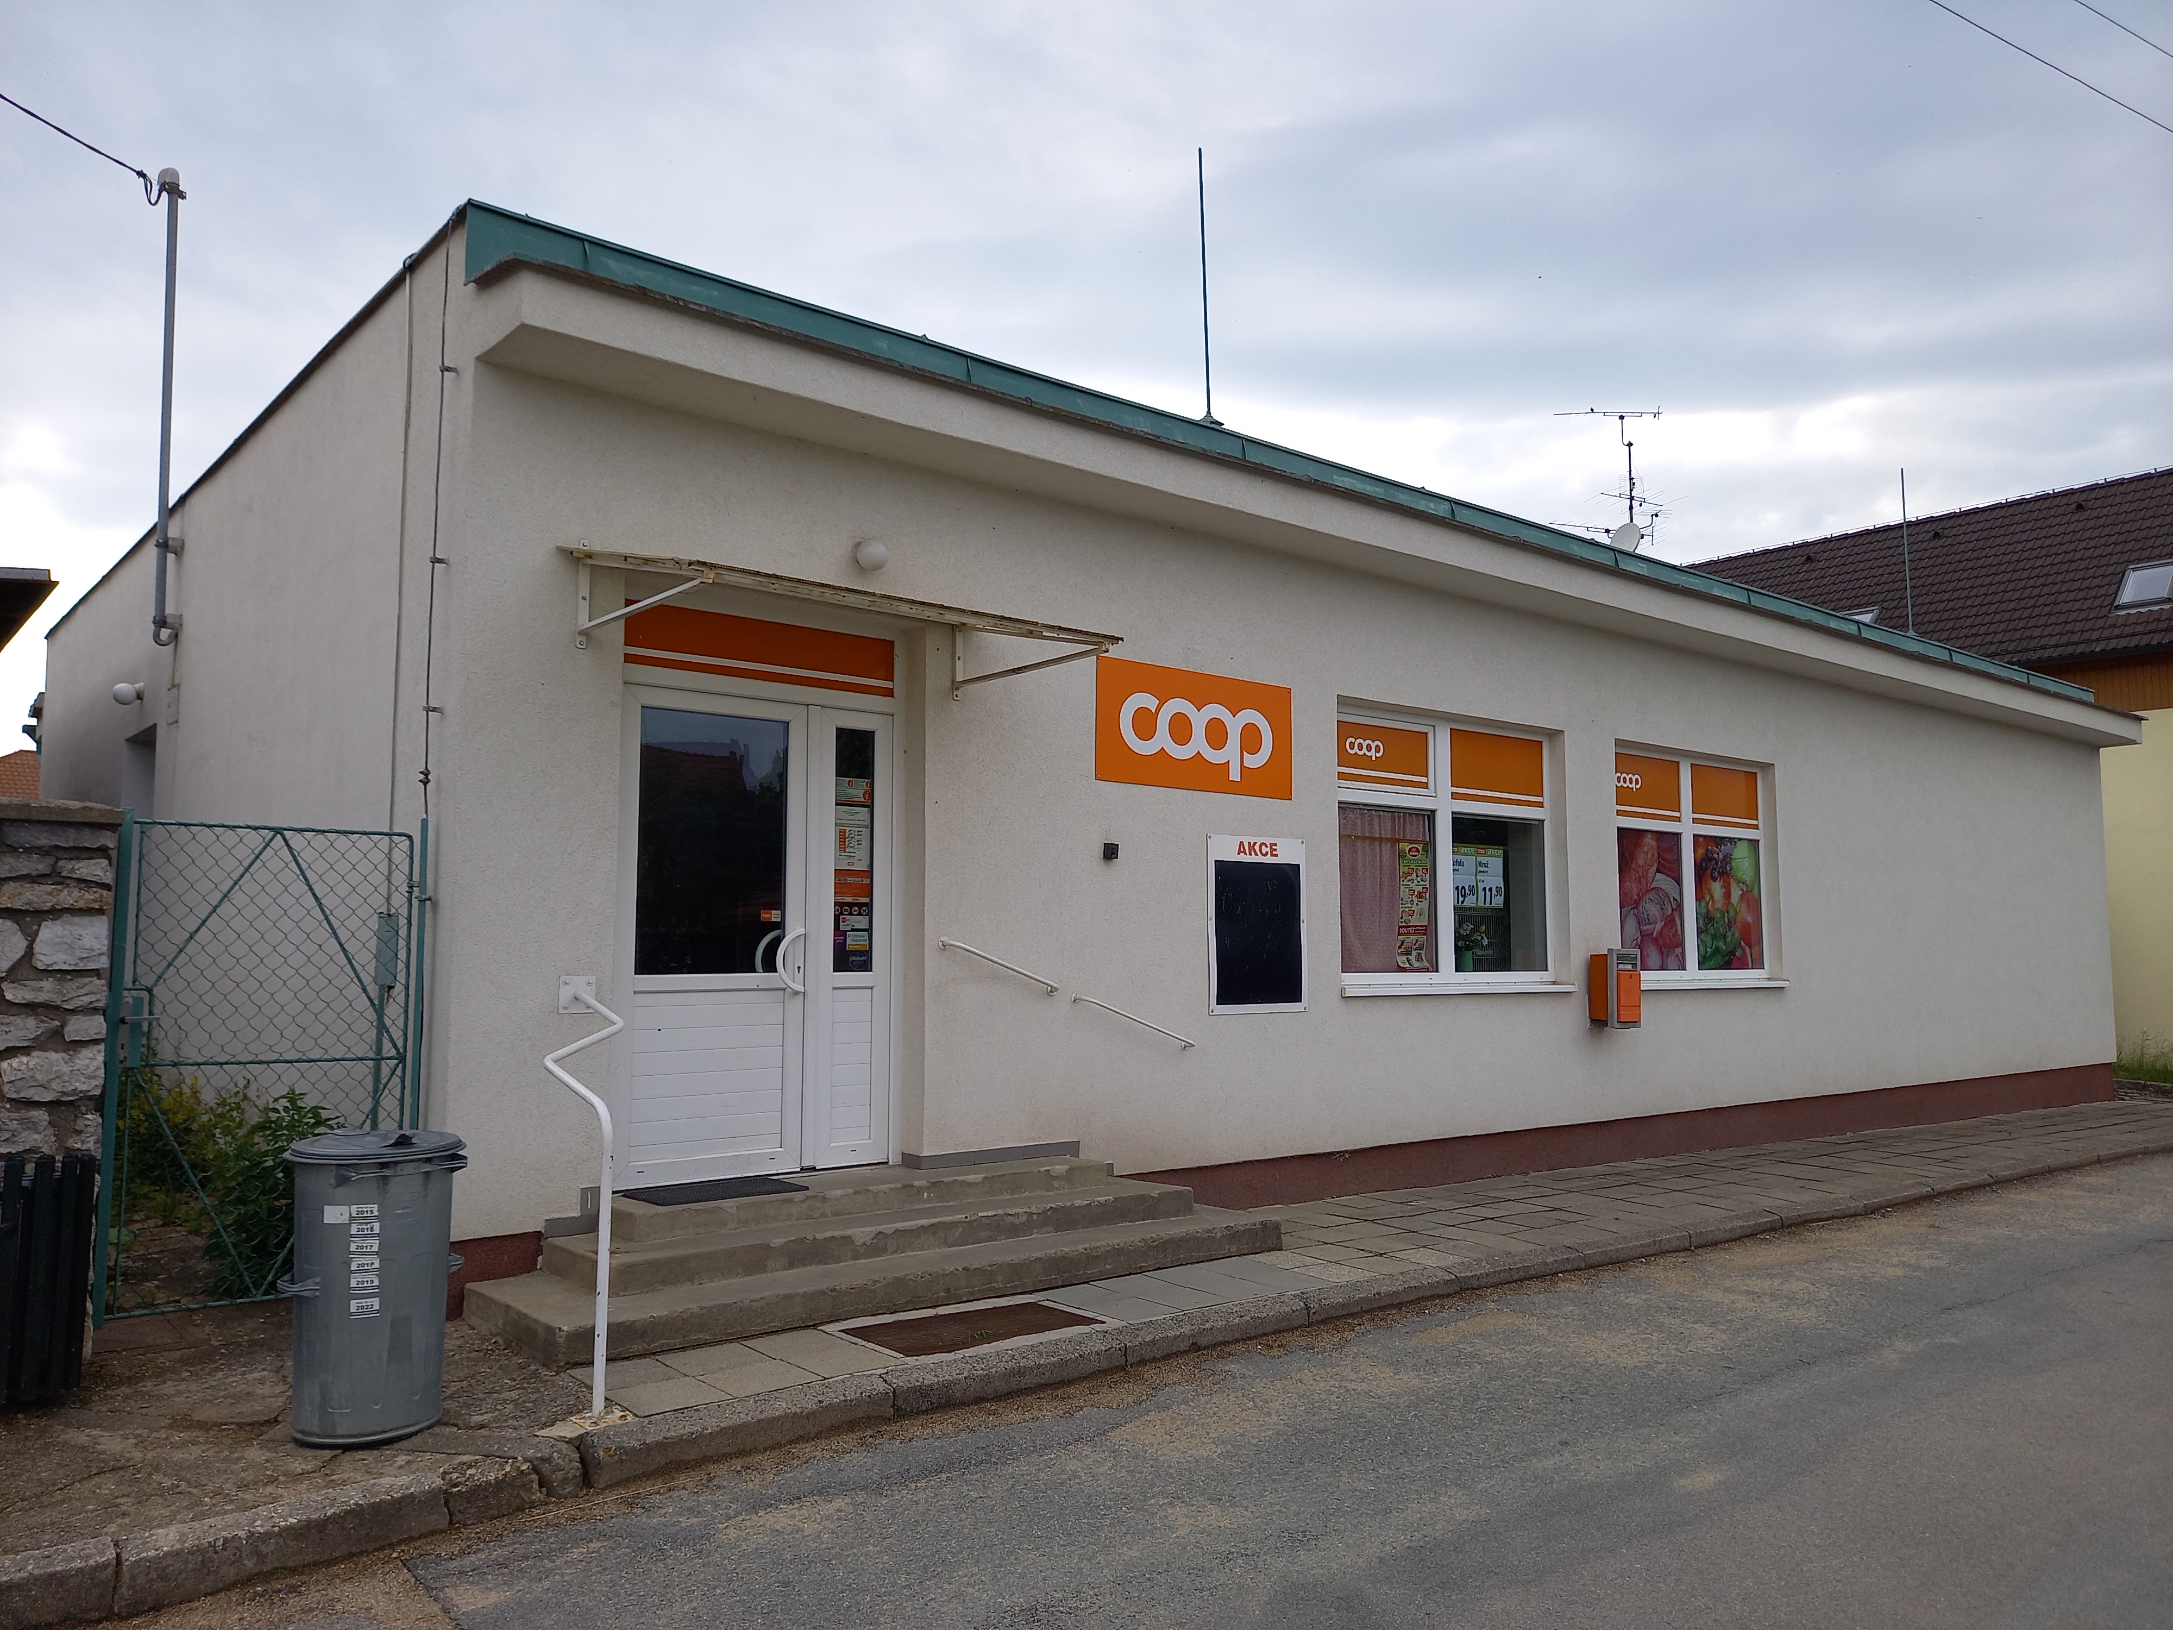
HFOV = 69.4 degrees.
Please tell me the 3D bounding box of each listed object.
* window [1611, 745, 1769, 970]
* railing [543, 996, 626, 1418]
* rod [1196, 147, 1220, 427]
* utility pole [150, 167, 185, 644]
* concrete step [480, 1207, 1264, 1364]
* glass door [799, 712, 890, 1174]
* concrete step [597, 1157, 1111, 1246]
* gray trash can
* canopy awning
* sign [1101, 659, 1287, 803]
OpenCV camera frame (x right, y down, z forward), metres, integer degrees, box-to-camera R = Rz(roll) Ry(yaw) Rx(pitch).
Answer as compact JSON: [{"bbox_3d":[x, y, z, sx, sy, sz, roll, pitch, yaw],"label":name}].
[{"bbox_3d":[4.710,0.407,12.288,2.443,1.758,0.100,4,-6,-40],"label":"window"},{"bbox_3d":[-1.758,1.261,5.513,0.561,1.240,1.530,4,-6,-40],"label":"railing"},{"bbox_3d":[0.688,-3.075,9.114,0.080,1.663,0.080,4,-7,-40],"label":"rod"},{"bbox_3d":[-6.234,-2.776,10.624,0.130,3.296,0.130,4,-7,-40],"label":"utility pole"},{"bbox_3d":[-0.730,1.915,6.678,3.441,0.130,0.986,4,-7,-40],"label":"concrete step"},{"bbox_3d":[-1.141,0.579,7.444,0.480,2.139,0.070,4,-7,-40],"label":"glass door"},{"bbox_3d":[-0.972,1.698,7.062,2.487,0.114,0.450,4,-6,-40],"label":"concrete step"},{"bbox_3d":[-2.119,1.393,4.664,0.510,0.815,0.500,4,-6,-40],"label":"gray trash can"},{"bbox_3d":[-0.980,-0.885,6.596,2.079,0.481,1.160,4,-6,-40],"label":"canopy awning"},{"bbox_3d":[0.636,-0.461,8.689,1.509,0.660,0.030,4,-6,-40],"label":"sign"}]

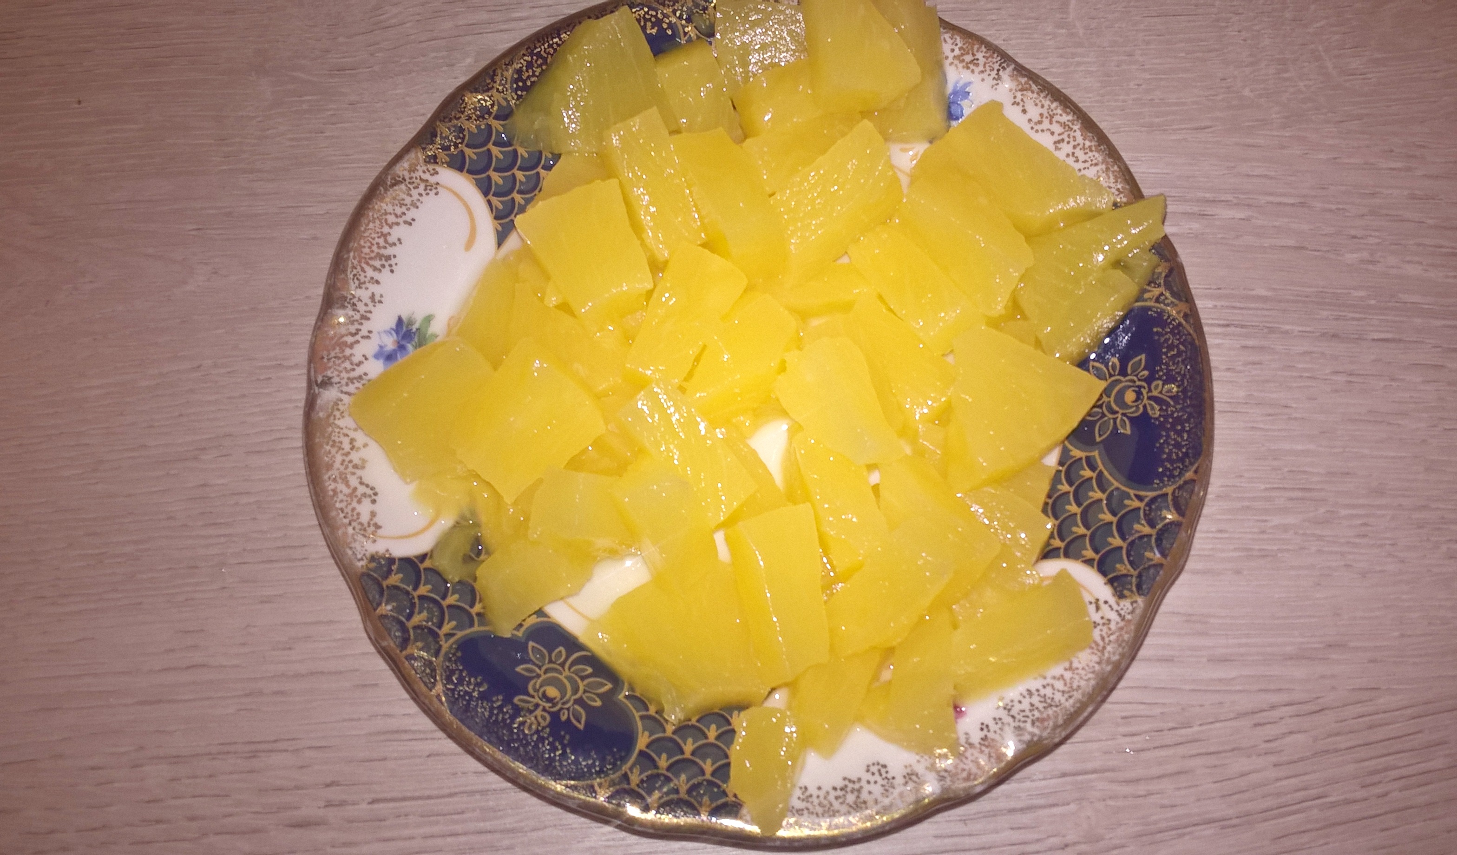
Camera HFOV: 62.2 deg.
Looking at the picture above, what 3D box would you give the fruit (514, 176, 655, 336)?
[{"bbox_3d":[-0.030,-0.036,0.269,0.024,0.013,0.028,-22,76,-5],"label":"fruit"}]

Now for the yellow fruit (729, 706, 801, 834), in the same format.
[{"bbox_3d":[0.007,0.068,0.239,0.013,0.010,0.023,4,64,3],"label":"yellow fruit"}]

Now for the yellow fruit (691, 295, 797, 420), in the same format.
[{"bbox_3d":[0.003,-0.012,0.263,0.029,0.013,0.016,-42,79,-9],"label":"yellow fruit"}]

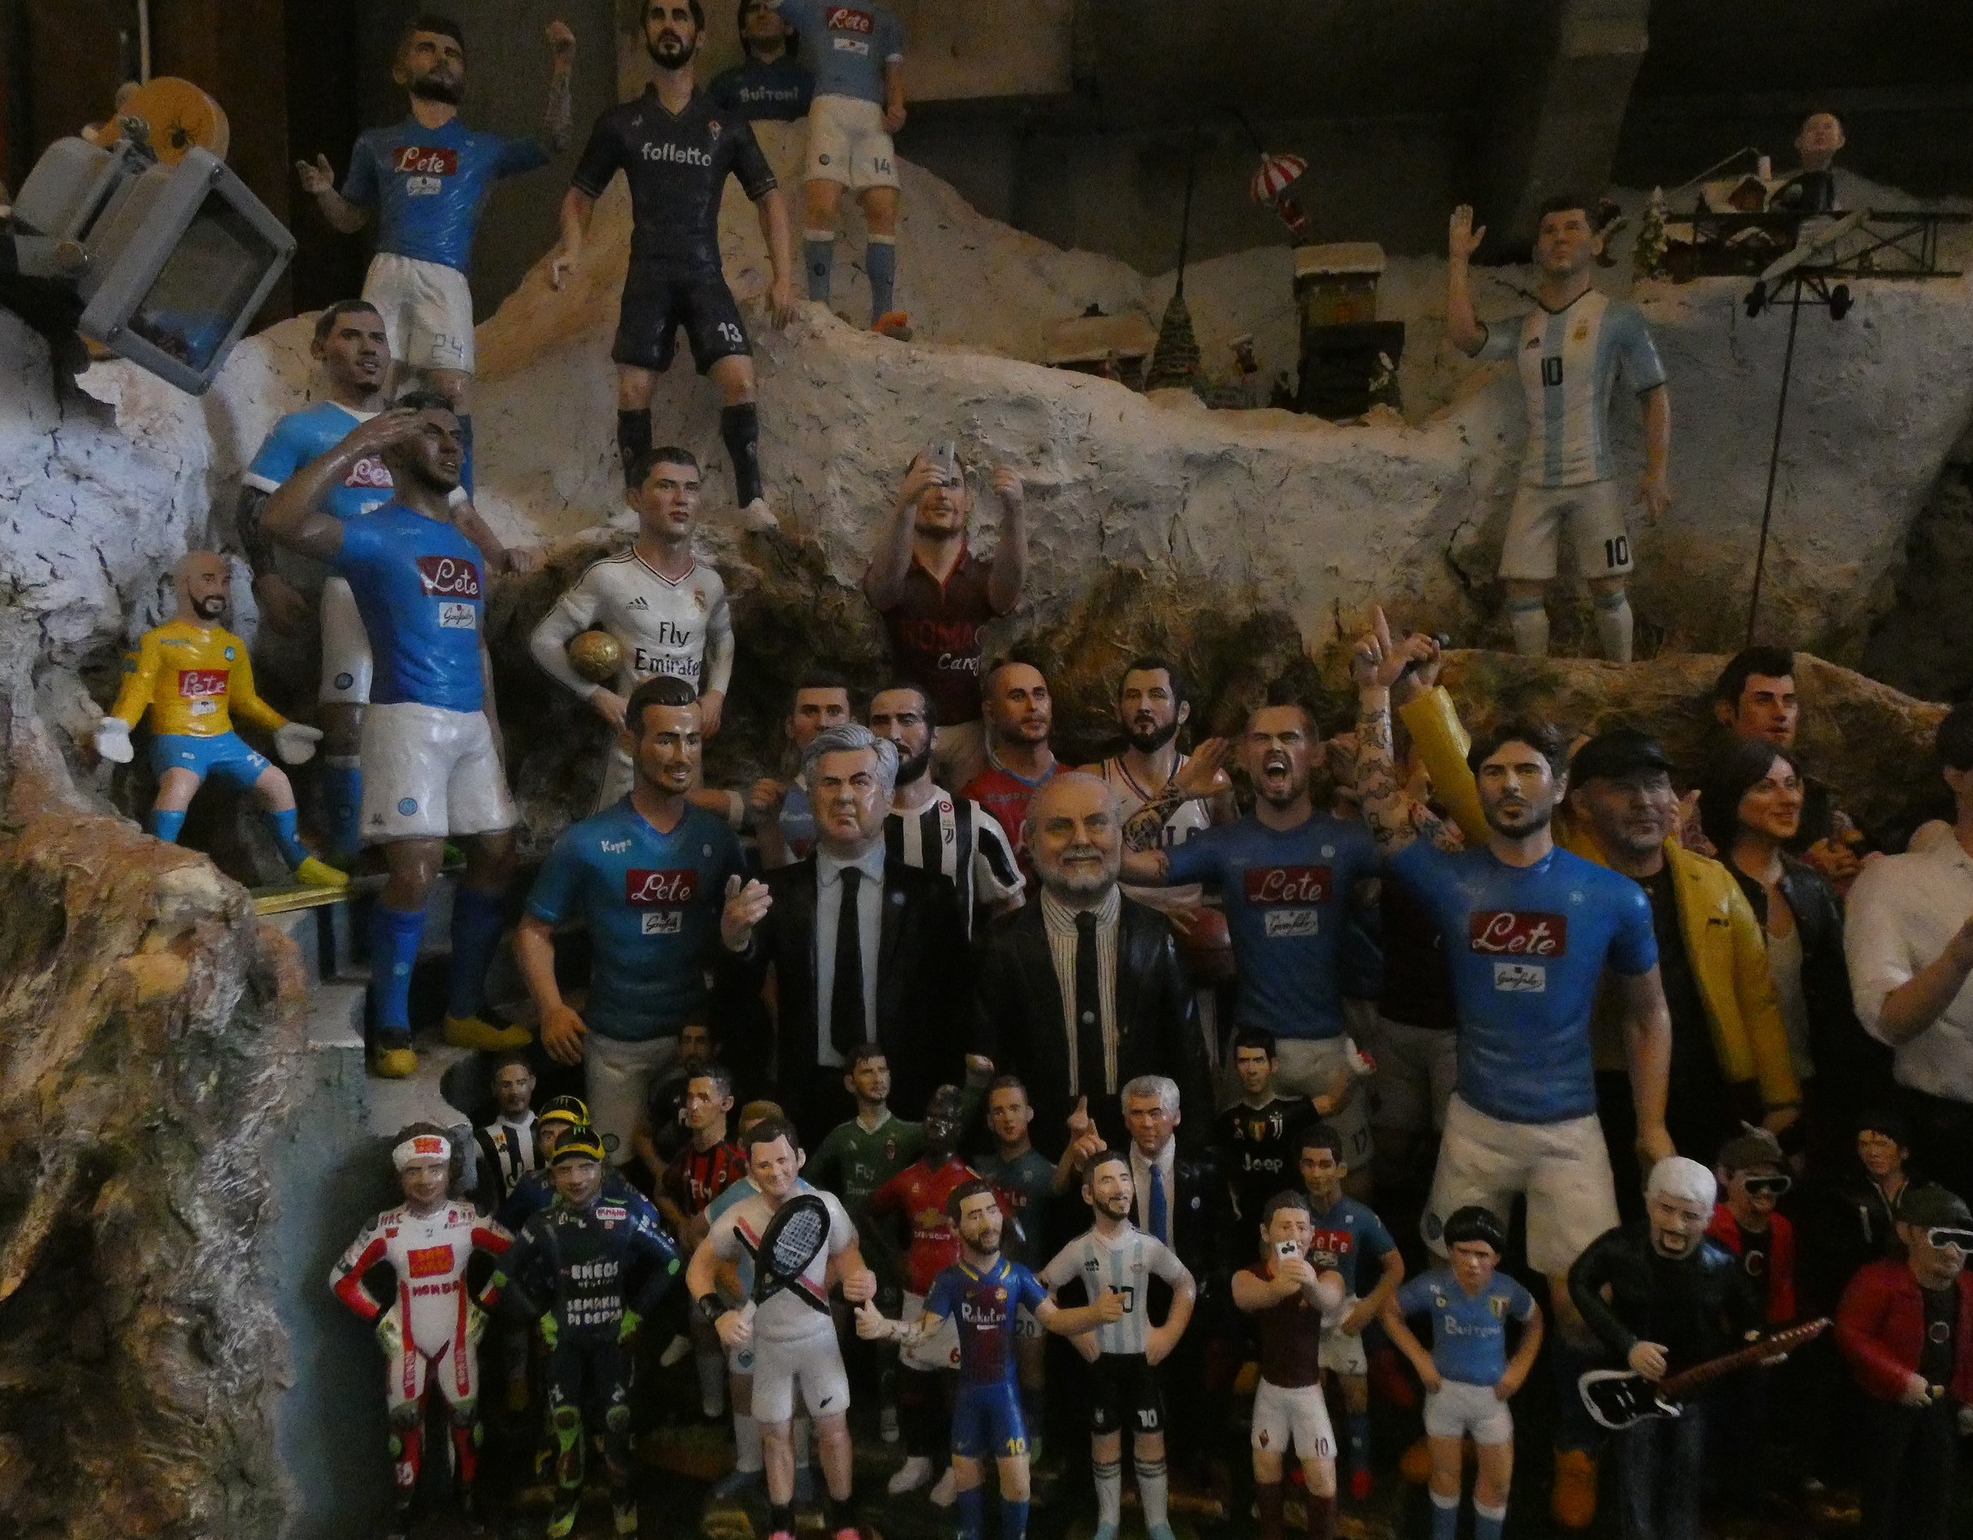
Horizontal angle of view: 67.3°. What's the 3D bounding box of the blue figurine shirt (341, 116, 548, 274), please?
[{"bbox_3d":[-0.404,-0.427,1.100,0.148,0.120,0.070,-1,4,-15],"label":"blue figurine shirt"}]

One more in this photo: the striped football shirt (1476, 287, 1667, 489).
[{"bbox_3d":[0.417,-0.274,1.060,0.123,0.141,0.070,3,5,33],"label":"striped football shirt"}]

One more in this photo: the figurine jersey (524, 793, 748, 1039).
[{"bbox_3d":[-0.196,0.084,0.830,0.114,0.133,0.070,-2,4,-27],"label":"figurine jersey"}]

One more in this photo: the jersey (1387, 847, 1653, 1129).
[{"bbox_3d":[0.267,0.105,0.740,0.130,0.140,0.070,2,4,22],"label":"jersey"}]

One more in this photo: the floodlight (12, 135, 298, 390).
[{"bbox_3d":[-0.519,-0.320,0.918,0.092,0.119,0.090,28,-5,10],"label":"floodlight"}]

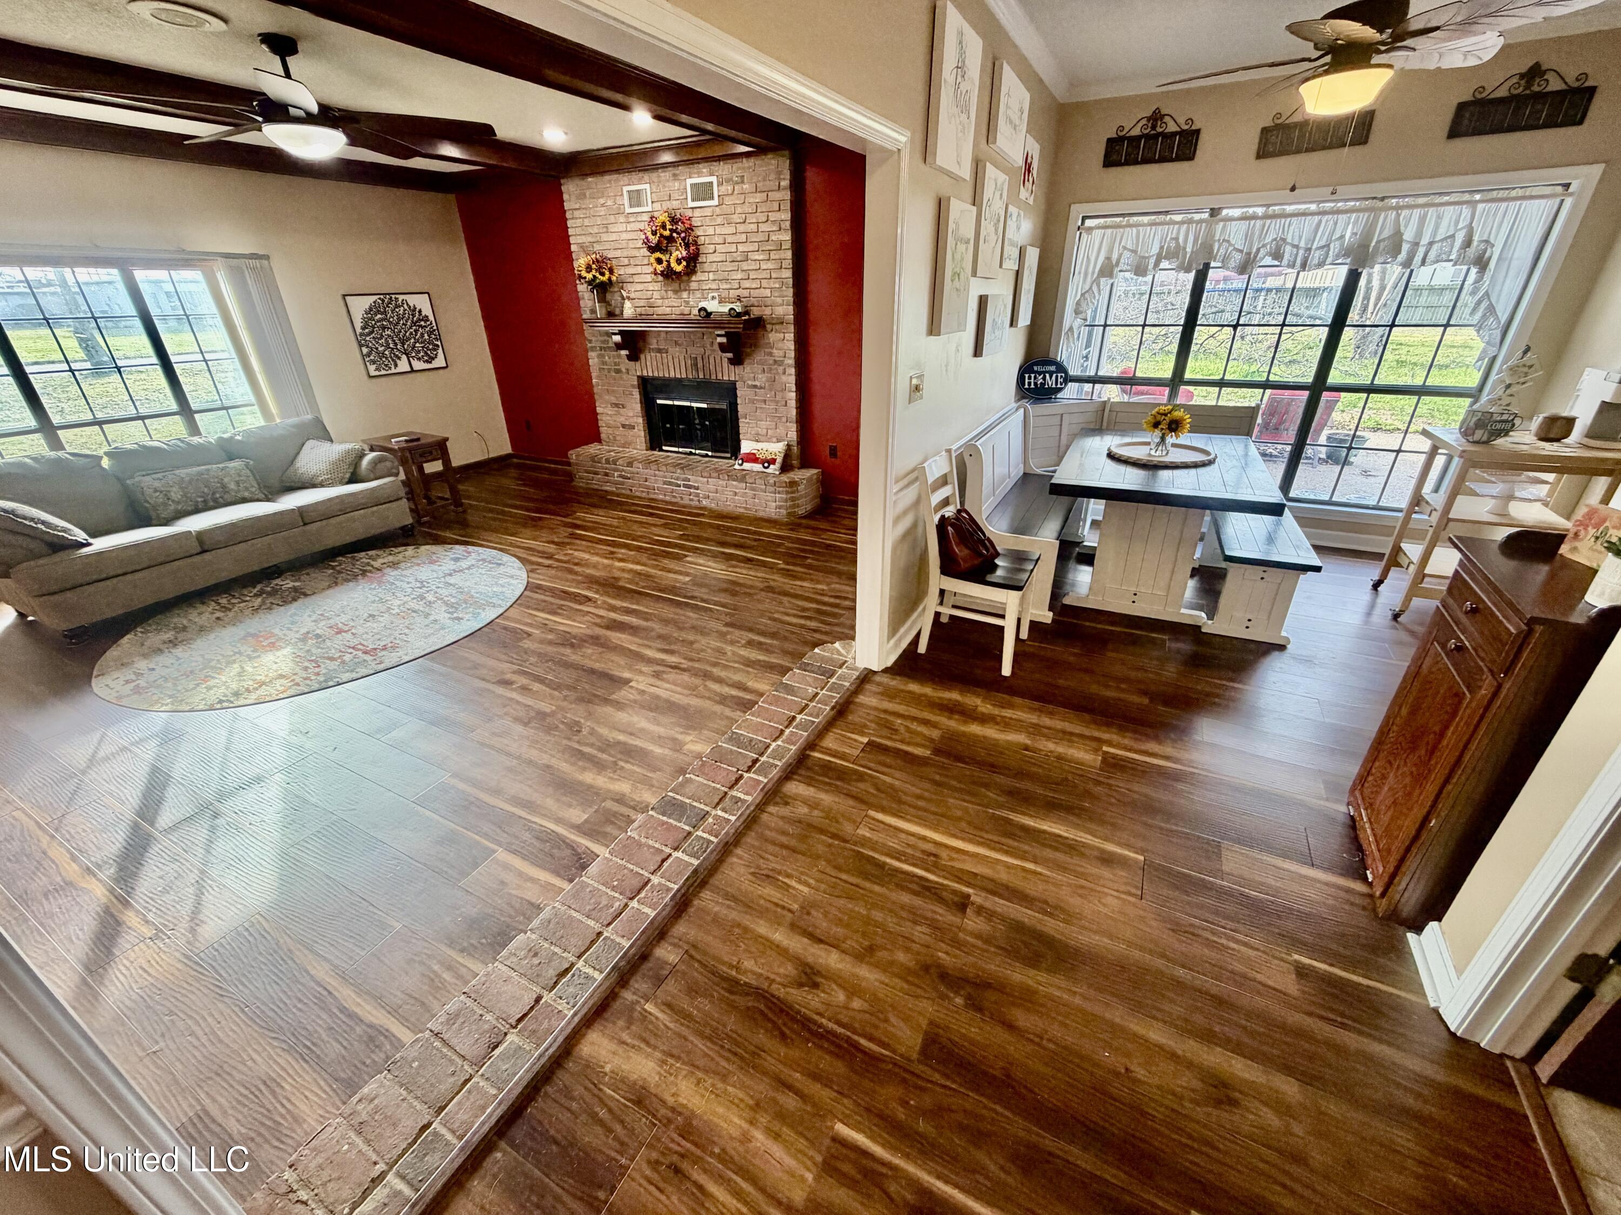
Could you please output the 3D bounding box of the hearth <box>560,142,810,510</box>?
[{"bbox_3d":[-1.163,-2.227,5.556,2.624,2.592,0.567,11,28,25],"label":"hearth"}]

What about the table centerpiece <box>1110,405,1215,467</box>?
[{"bbox_3d":[2.023,-0.998,3.734,0.554,0.288,0.554,11,28,25],"label":"table centerpiece"}]

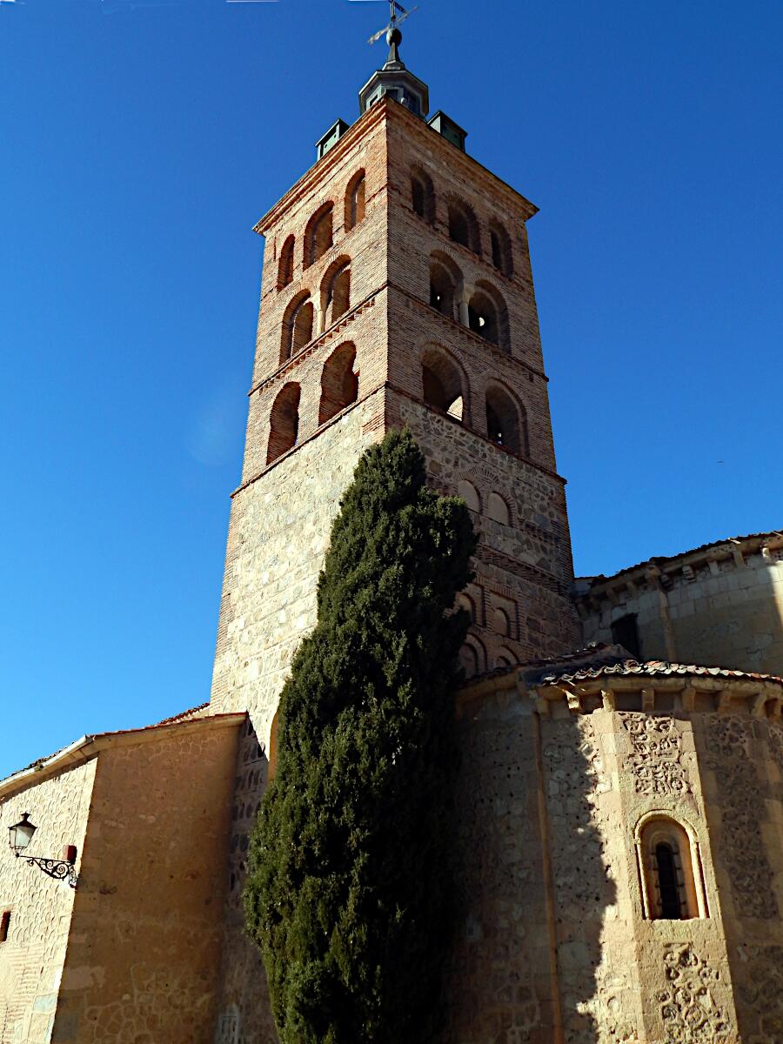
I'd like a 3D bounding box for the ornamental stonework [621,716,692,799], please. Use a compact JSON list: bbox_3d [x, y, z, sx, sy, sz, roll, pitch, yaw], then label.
[{"bbox_3d":[4.266,3.769,13.690,0.858,1.336,0.100,-1,-27,3],"label":"ornamental stonework"}]

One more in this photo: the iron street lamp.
[{"bbox_3d":[-6.982,6.611,16.990,1.358,1.355,0.390,21,-34,-36],"label":"iron street lamp"}]

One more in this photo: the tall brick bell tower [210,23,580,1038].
[{"bbox_3d":[0.171,-4.134,25.983,6.930,34.568,7.013,21,-34,-36],"label":"tall brick bell tower"}]

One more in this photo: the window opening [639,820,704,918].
[{"bbox_3d":[4.257,5.339,13.057,0.860,1.484,0.350,-1,-27,3],"label":"window opening"}]

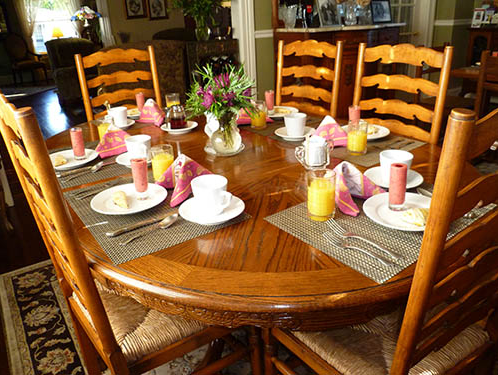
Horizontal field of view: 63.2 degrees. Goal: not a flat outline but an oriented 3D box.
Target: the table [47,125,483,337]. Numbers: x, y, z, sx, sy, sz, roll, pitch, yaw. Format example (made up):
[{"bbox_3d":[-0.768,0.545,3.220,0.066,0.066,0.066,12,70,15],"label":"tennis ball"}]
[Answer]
[{"bbox_3d":[-0.057,0.215,1.606,1.230,0.760,1.745,-19,29,-31],"label":"table"}]

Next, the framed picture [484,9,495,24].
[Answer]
[{"bbox_3d":[2.329,-1.651,3.900,0.110,0.155,0.030,3,25,13],"label":"framed picture"}]

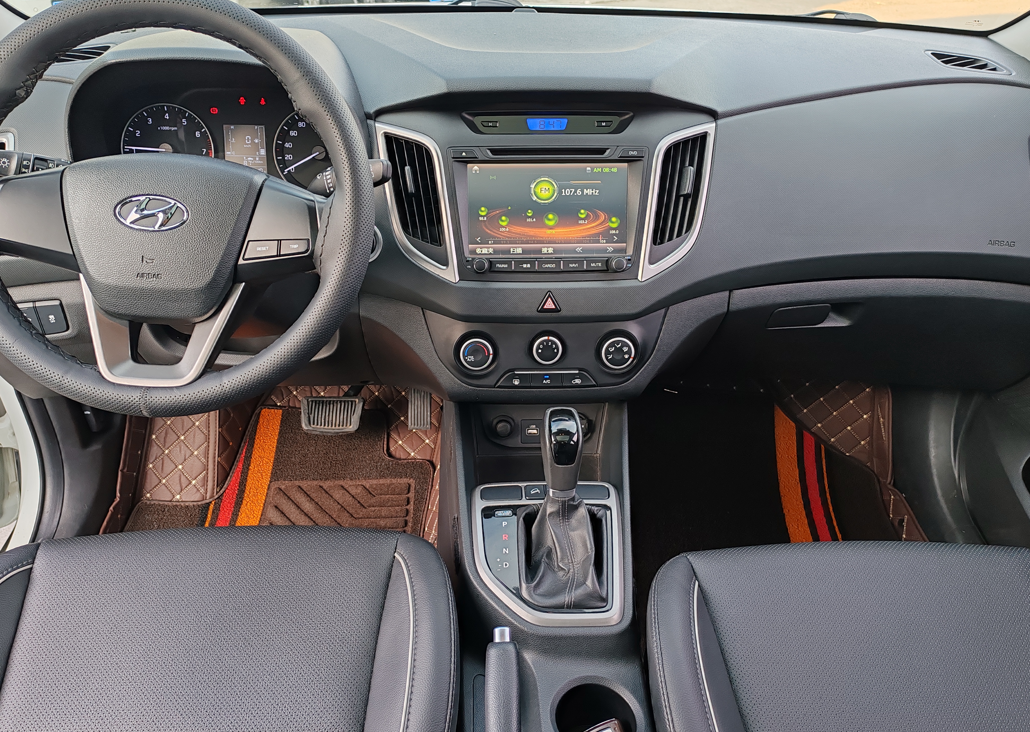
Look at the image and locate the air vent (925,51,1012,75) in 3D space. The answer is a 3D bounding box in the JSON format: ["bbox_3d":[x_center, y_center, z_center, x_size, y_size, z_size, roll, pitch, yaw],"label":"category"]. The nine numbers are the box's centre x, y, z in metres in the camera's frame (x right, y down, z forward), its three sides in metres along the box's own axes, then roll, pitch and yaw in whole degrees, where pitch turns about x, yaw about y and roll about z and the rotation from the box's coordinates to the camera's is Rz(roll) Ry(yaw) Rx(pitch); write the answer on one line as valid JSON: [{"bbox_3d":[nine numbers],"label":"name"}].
[{"bbox_3d":[0.598,-0.399,1.060,0.108,0.022,0.042,19,53,17],"label":"air vent"}]

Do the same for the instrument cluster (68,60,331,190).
[{"bbox_3d":[-0.324,-0.261,0.900,0.300,0.150,0.100,0,15,2],"label":"instrument cluster"}]

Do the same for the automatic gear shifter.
[{"bbox_3d":[0.050,0.140,0.840,0.098,0.175,0.140,0,30,2],"label":"automatic gear shifter"}]

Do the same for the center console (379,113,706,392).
[{"bbox_3d":[0.033,-0.132,0.933,0.368,0.318,0.140,0,10,2],"label":"center console"}]

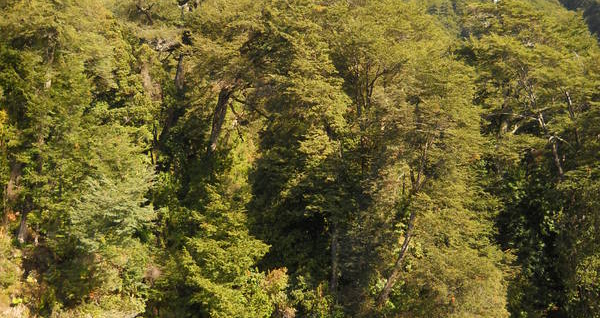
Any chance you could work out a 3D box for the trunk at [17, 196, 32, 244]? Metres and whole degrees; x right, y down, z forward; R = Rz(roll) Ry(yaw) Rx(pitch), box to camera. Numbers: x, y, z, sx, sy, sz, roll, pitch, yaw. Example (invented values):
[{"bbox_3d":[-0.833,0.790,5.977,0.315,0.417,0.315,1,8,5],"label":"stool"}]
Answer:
[{"bbox_3d":[-15.682,3.440,48.765,0.513,2.781,0.456,6,-16,-17],"label":"trunk"}]

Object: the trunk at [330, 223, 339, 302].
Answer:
[{"bbox_3d":[2.510,7.420,62.193,0.473,5.839,0.436,1,-15,2],"label":"trunk"}]

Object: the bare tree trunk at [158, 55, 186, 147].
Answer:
[{"bbox_3d":[-10.405,-4.734,69.581,1.058,7.964,0.814,10,-15,-9],"label":"bare tree trunk"}]

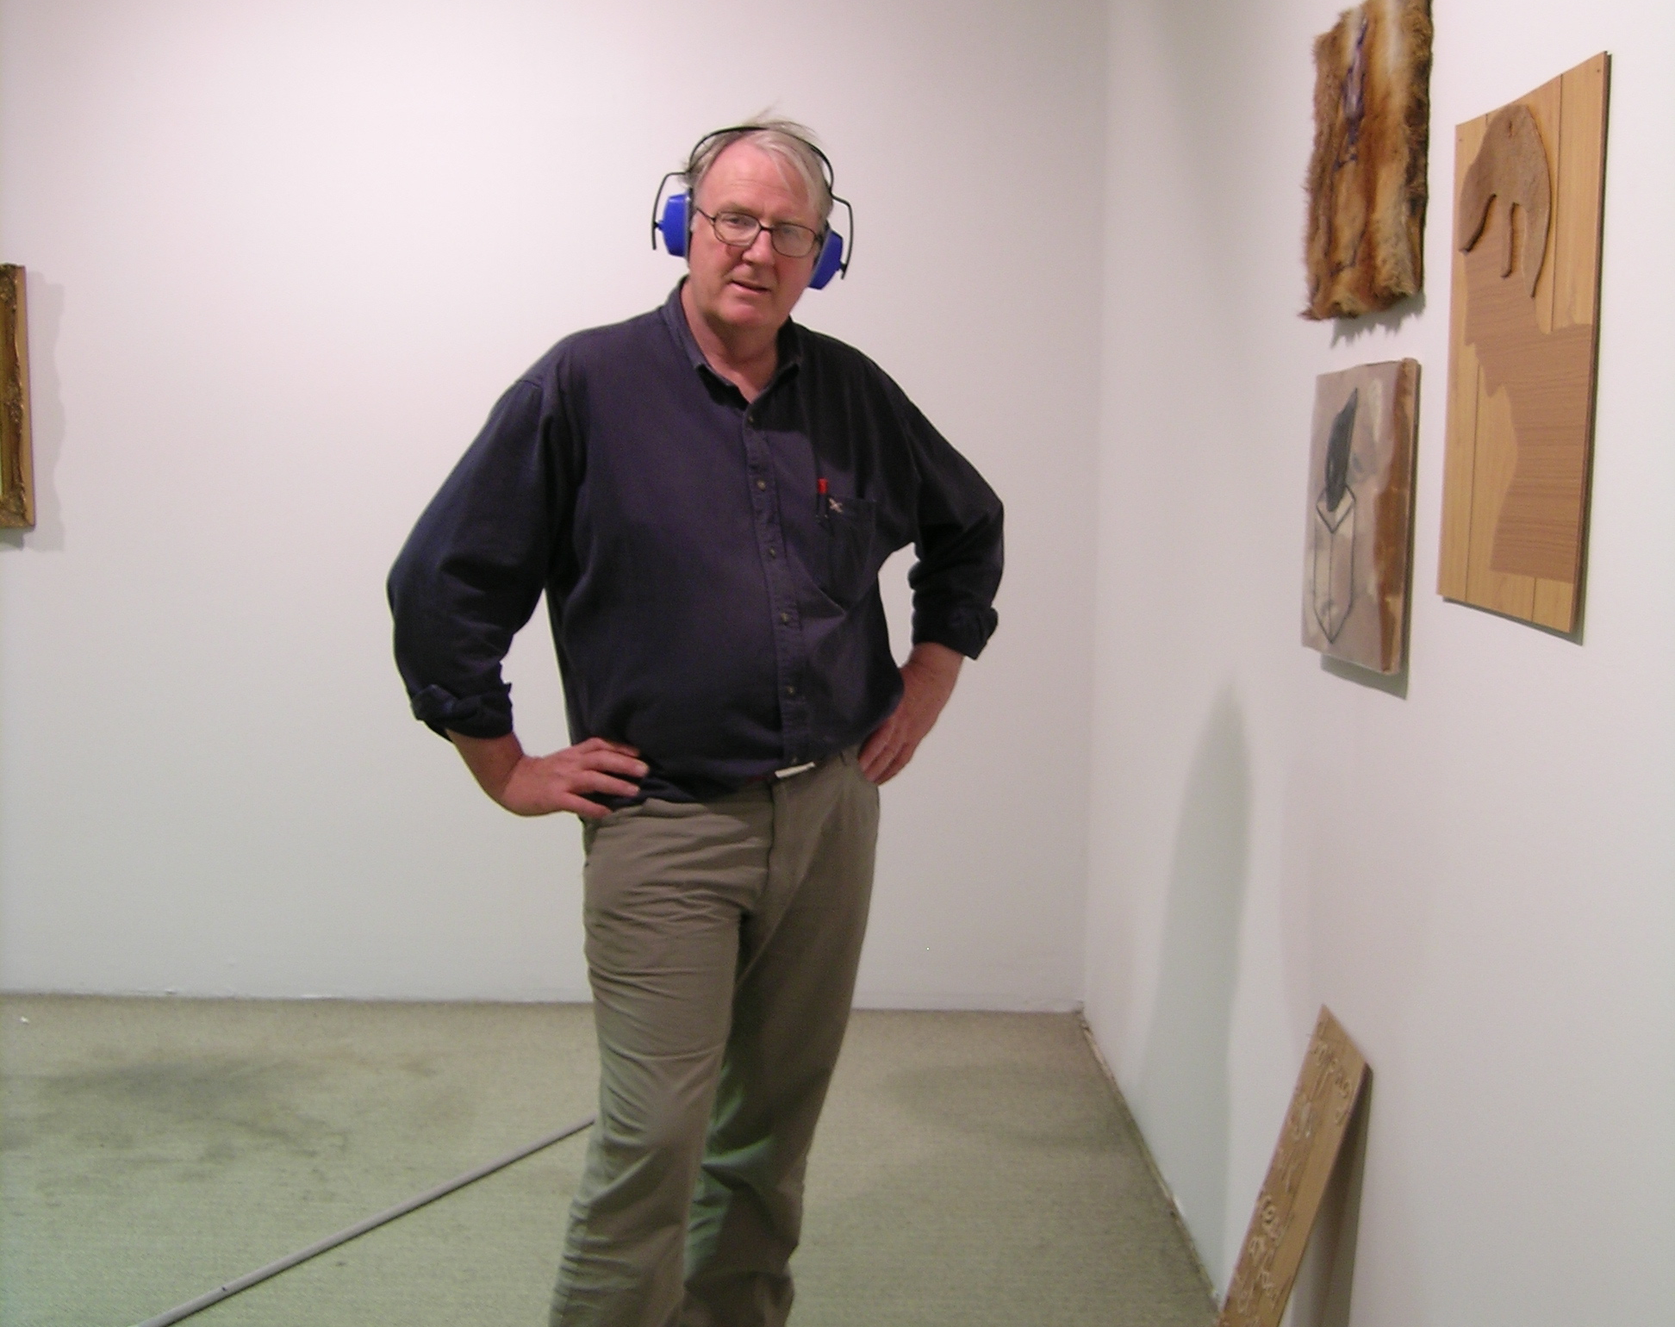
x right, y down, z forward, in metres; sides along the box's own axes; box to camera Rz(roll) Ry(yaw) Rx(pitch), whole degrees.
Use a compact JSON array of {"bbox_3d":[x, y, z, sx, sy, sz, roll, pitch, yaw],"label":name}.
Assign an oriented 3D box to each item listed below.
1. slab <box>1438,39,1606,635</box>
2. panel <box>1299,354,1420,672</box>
[{"bbox_3d":[0.654,-0.294,1.732,0.016,0.491,0.354,0,7,-1],"label":"slab"},{"bbox_3d":[0.645,-0.183,2.233,0.020,0.358,0.369,0,7,-1],"label":"panel"}]

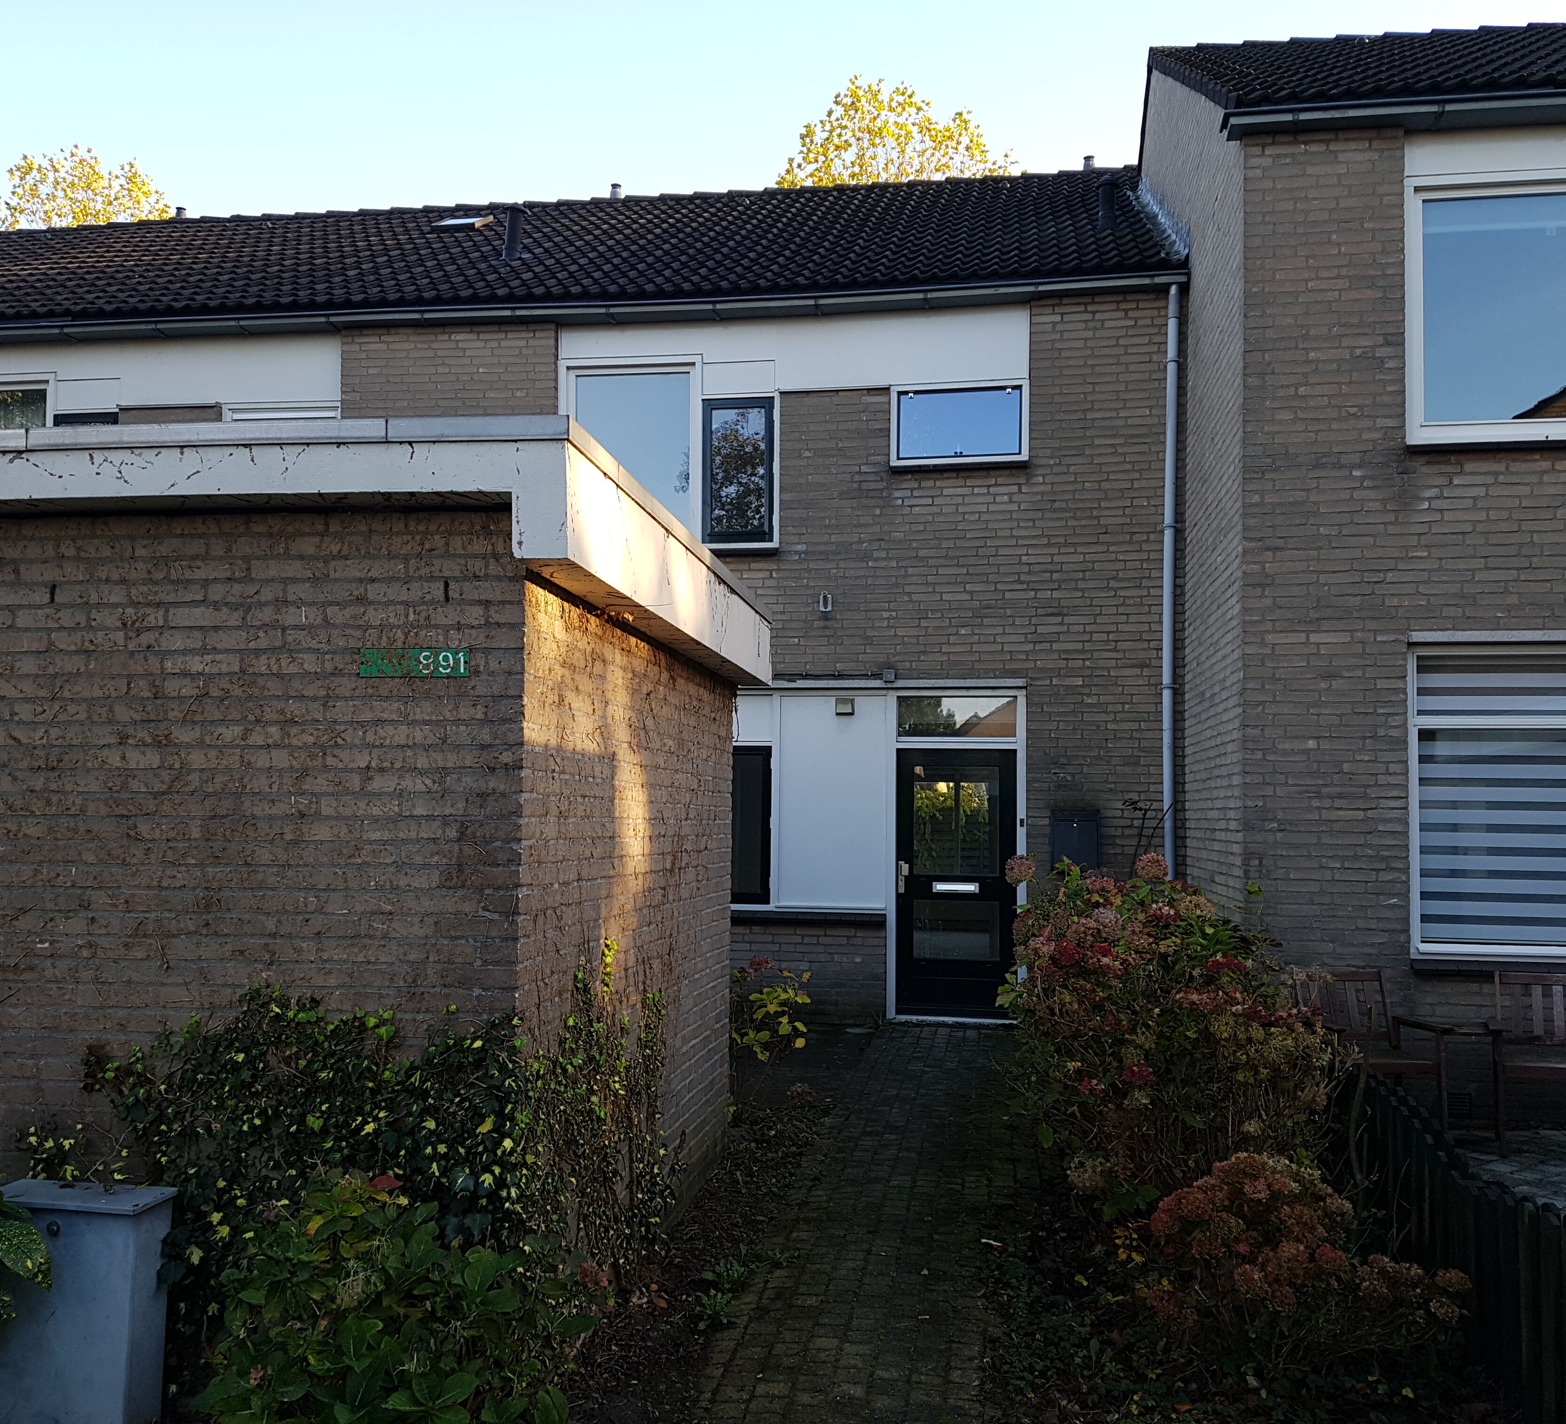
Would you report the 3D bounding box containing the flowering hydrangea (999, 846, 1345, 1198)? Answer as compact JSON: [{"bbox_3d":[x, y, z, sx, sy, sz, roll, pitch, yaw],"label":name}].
[{"bbox_3d":[1.740,1.395,6.600,1.450,1.430,1.350,0,-3,9],"label":"flowering hydrangea"}]

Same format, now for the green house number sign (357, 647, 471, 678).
[{"bbox_3d":[-0.998,-0.132,3.858,0.311,0.077,0.012,0,-3,9],"label":"green house number sign"}]

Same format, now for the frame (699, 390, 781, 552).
[{"bbox_3d":[-0.321,-1.828,10.877,0.613,1.210,0.100,0,-3,9],"label":"frame"}]

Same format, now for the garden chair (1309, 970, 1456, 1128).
[{"bbox_3d":[2.889,1.728,7.043,0.600,0.840,0.560,1,-3,-10],"label":"garden chair"}]

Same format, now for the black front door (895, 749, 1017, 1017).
[{"bbox_3d":[1.279,1.250,10.490,0.880,1.956,0.060,0,-3,9],"label":"black front door"}]

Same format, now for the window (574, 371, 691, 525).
[{"bbox_3d":[-1.155,-2.005,11.012,0.922,1.226,0.060,0,-3,9],"label":"window"}]

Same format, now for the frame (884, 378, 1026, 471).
[{"bbox_3d":[1.316,-2.143,10.649,1.033,0.618,0.100,0,-3,9],"label":"frame"}]

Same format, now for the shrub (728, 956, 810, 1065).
[{"bbox_3d":[-0.100,1.760,8.099,0.560,0.750,0.550,0,-3,9],"label":"shrub"}]

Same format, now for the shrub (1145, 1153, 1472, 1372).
[{"bbox_3d":[1.700,1.717,4.750,0.980,0.580,0.800,0,-3,9],"label":"shrub"}]

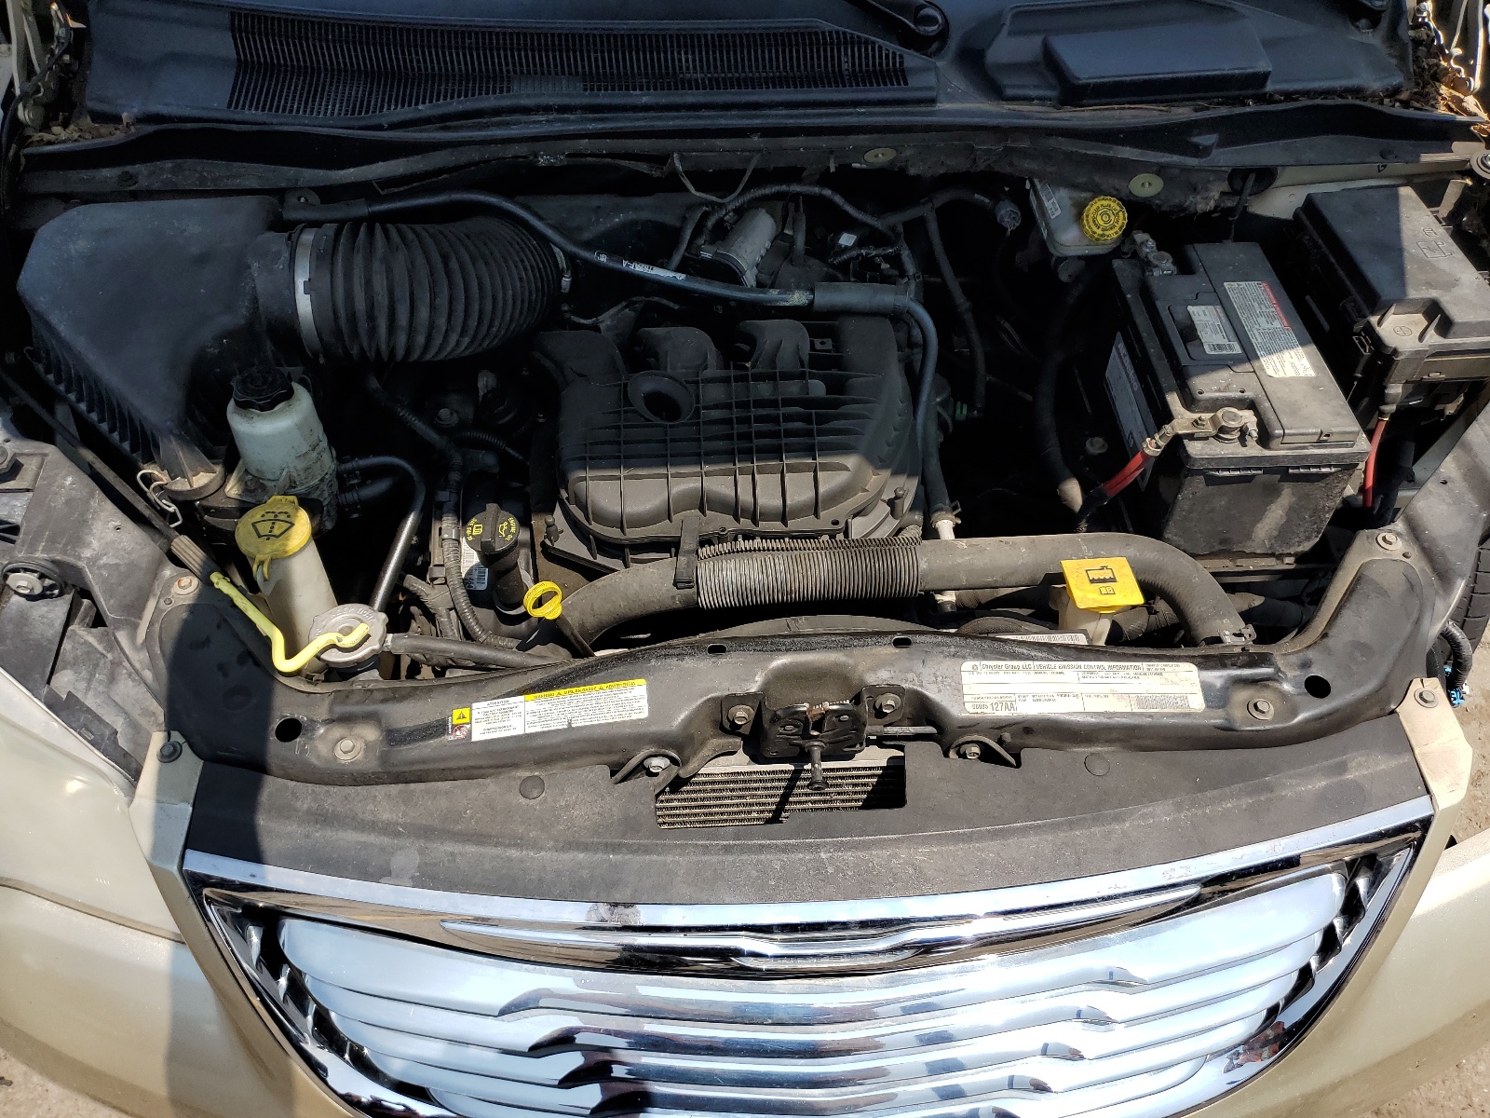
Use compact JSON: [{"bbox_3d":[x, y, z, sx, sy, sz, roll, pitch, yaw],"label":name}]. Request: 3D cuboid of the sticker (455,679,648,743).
[{"bbox_3d":[-0.163,0.128,0.937,0.163,0.002,0.034,-8,61,-3],"label":"sticker"}]

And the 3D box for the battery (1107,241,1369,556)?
[{"bbox_3d":[0.516,-0.174,1.240,0.175,0.190,0.315,-2,50,1],"label":"battery"}]

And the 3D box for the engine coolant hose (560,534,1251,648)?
[{"bbox_3d":[0.145,0.045,1.039,0.664,0.129,0.097,-2,50,1],"label":"engine coolant hose"}]

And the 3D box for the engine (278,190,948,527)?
[{"bbox_3d":[-0.114,-0.149,1.229,0.630,0.340,0.380,-2,51,0],"label":"engine"}]

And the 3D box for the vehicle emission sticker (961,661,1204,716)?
[{"bbox_3d":[0.280,0.107,0.930,0.195,0.002,0.042,0,69,2],"label":"vehicle emission sticker"}]

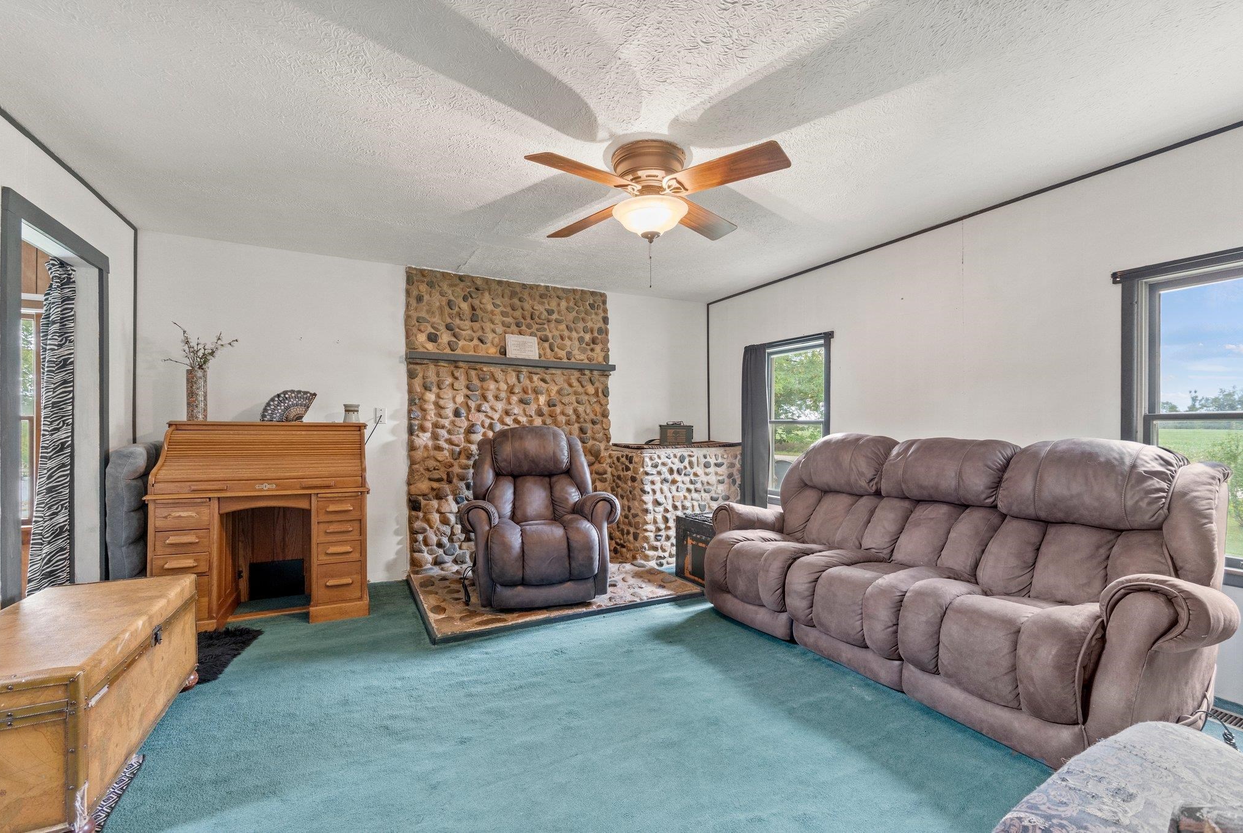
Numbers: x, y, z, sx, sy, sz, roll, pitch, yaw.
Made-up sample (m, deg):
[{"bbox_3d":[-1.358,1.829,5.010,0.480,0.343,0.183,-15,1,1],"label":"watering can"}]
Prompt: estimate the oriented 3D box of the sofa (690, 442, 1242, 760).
[{"bbox_3d":[1.459,0.641,2.631,1.063,1.063,2.187,0,0,-27],"label":"sofa"}]

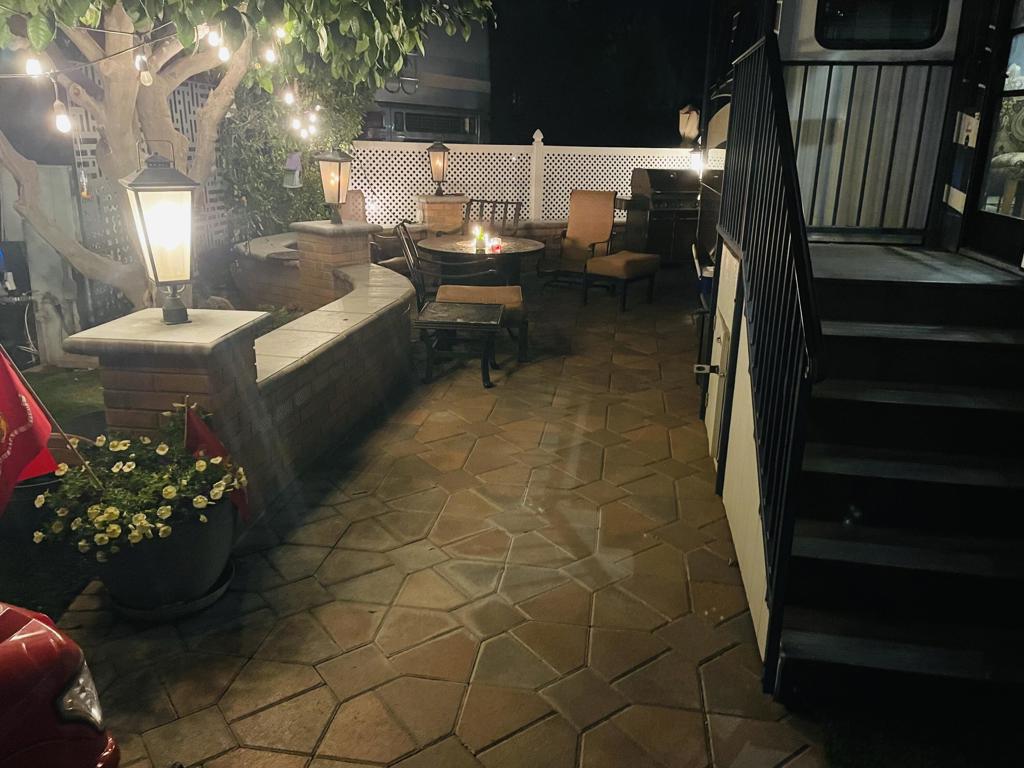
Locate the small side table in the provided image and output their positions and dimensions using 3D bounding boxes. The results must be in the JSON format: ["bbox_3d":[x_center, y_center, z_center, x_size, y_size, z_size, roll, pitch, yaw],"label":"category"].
[{"bbox_3d":[-0.338,-0.268,5.252,0.550,0.450,0.560,1,18,2],"label":"small side table"}]

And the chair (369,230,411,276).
[{"bbox_3d":[-1.292,-1.335,7.598,0.740,1.030,0.660,17,24,41],"label":"chair"}]

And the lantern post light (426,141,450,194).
[{"bbox_3d":[-0.886,-2.629,9.402,0.265,0.640,0.265,3,18,8],"label":"lantern post light"}]

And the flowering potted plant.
[{"bbox_3d":[-1.251,0.472,2.661,0.680,0.590,0.630,-8,20,-25],"label":"flowering potted plant"}]

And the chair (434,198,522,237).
[{"bbox_3d":[-0.285,-1.371,7.881,0.620,0.940,0.640,10,20,27],"label":"chair"}]

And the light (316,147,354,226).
[{"bbox_3d":[-1.505,-1.692,6.554,0.270,0.630,0.270,5,18,13],"label":"light"}]

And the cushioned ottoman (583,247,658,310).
[{"bbox_3d":[1.065,-1.008,7.541,0.490,0.460,0.570,14,22,36],"label":"cushioned ottoman"}]

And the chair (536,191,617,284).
[{"bbox_3d":[0.707,-1.507,8.179,0.650,1.040,0.740,11,21,30],"label":"chair"}]

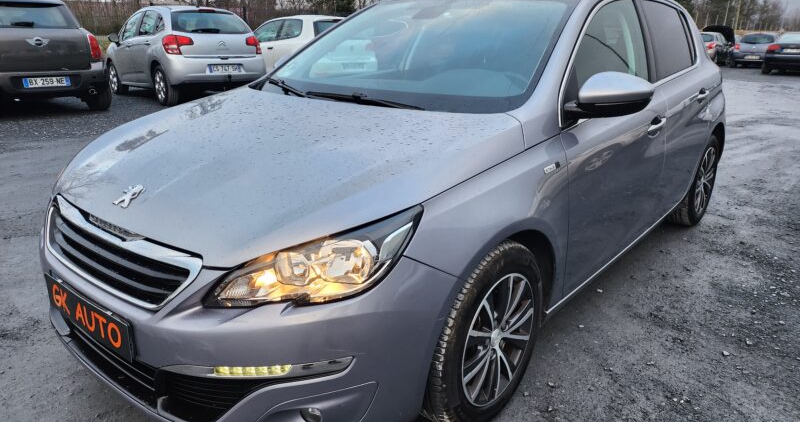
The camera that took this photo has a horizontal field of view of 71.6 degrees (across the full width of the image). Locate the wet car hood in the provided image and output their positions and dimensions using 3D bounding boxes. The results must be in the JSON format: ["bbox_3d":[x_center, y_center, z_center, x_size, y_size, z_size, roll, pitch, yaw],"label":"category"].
[{"bbox_3d":[-0.494,-0.200,1.946,1.500,0.230,1.080,15,37,38],"label":"wet car hood"}]

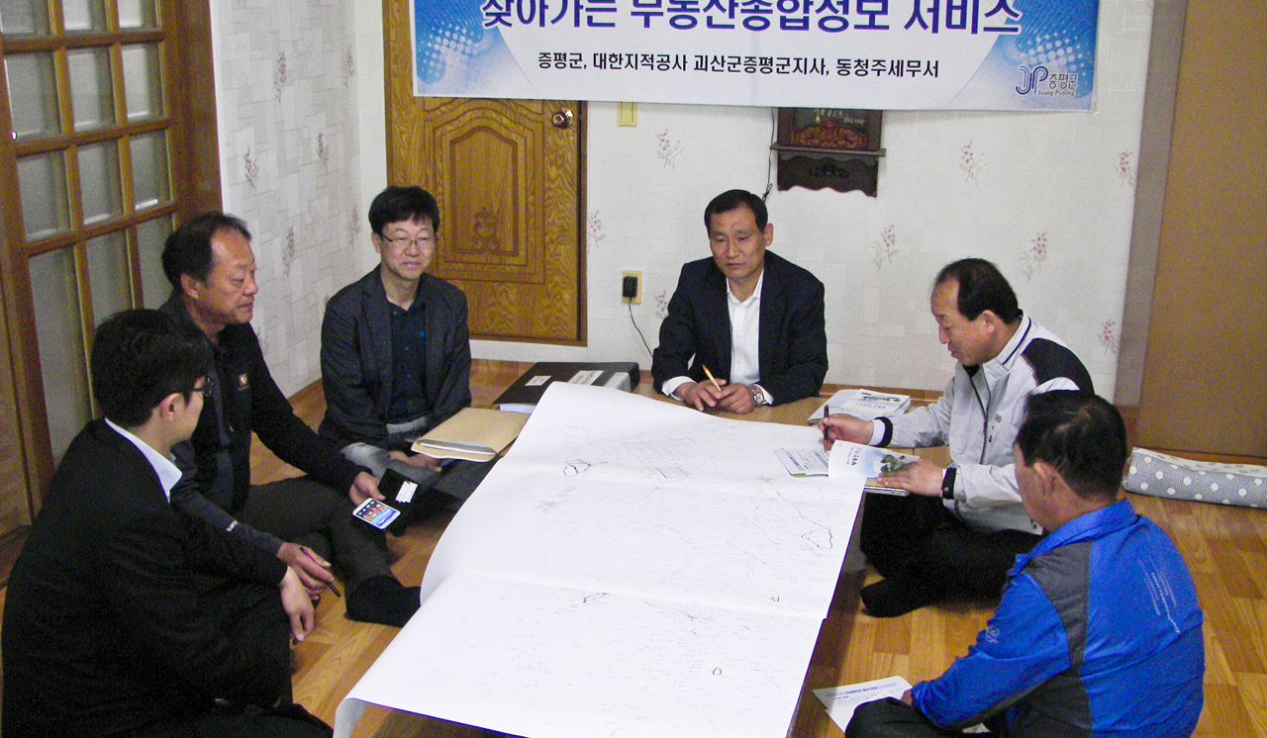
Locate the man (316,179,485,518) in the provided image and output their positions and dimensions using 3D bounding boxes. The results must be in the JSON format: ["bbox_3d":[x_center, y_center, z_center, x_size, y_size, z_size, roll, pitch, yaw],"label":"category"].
[{"bbox_3d":[-0.607,-0.052,3.676,0.620,0.880,0.650,-4,16,-14],"label":"man"}]

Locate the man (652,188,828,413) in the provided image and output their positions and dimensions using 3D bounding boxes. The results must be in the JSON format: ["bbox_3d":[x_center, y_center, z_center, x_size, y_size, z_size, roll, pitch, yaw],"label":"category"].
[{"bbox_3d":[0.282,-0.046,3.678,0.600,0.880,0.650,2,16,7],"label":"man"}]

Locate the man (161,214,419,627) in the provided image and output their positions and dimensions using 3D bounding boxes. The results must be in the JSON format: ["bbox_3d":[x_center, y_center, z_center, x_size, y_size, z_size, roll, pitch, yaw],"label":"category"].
[{"bbox_3d":[-0.858,0.087,3.196,0.740,0.870,0.600,12,20,35],"label":"man"}]

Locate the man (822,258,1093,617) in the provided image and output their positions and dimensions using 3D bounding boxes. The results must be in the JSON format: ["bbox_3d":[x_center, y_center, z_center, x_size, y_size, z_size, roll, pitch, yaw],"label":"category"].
[{"bbox_3d":[0.772,0.129,3.187,0.700,0.820,0.580,-7,17,-24],"label":"man"}]

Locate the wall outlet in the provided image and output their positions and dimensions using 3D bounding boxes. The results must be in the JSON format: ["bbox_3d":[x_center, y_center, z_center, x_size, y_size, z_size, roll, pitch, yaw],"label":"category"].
[{"bbox_3d":[-0.005,-0.288,4.640,0.073,0.120,0.020,4,16,11],"label":"wall outlet"}]

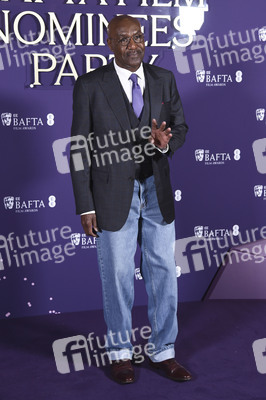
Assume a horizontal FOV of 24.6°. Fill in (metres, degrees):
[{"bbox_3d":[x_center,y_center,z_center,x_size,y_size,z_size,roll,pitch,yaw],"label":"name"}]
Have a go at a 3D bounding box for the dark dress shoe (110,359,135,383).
[{"bbox_3d":[-0.060,0.870,3.267,0.110,0.114,0.295,-2,10,-11],"label":"dark dress shoe"}]

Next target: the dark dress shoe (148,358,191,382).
[{"bbox_3d":[0.194,0.846,3.220,0.112,0.110,0.305,-8,12,-37],"label":"dark dress shoe"}]

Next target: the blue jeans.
[{"bbox_3d":[0.014,0.348,3.215,0.405,1.020,0.300,-3,10,-18],"label":"blue jeans"}]

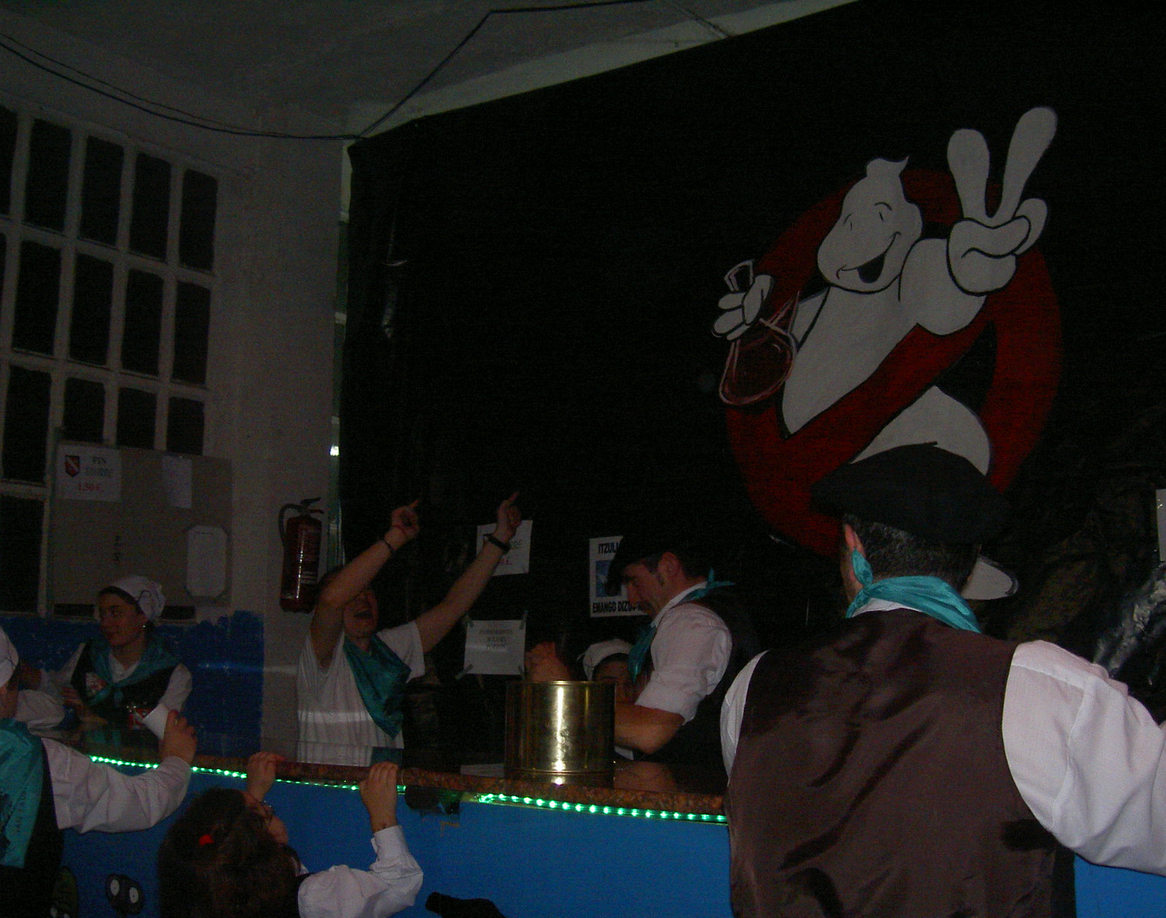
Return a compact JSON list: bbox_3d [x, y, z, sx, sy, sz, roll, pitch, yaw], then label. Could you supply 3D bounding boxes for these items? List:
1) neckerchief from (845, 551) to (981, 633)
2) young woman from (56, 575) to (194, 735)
[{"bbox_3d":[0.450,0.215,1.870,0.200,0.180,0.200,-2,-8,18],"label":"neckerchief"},{"bbox_3d":[-1.580,1.200,4.640,0.470,1.620,0.360,-1,-8,13],"label":"young woman"}]

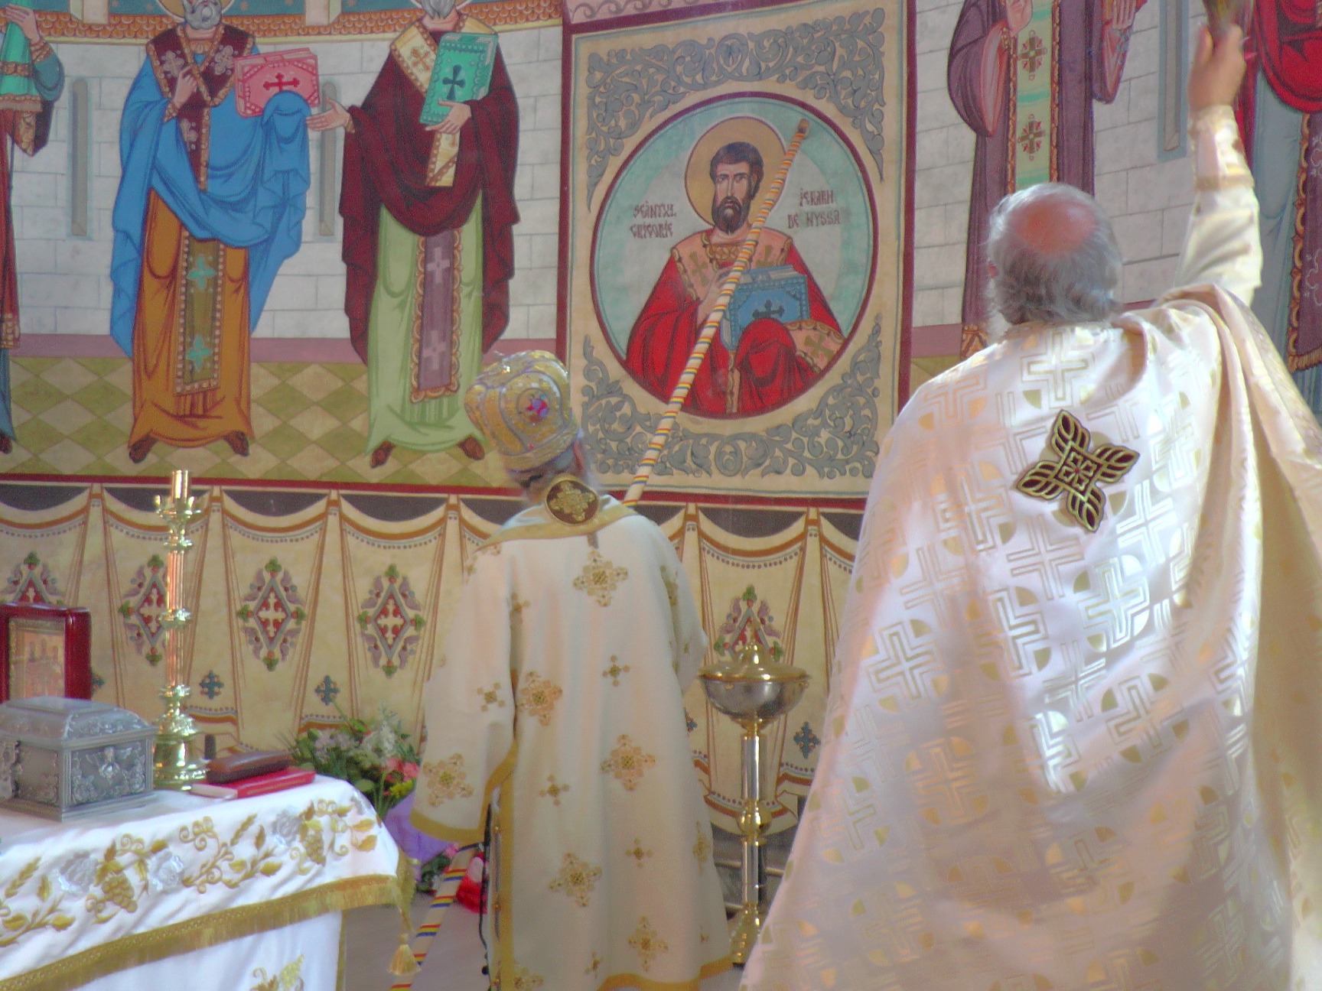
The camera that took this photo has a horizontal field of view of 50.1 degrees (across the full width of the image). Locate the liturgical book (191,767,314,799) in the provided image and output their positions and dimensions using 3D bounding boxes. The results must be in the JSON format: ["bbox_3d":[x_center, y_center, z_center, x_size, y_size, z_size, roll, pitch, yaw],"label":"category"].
[{"bbox_3d":[-0.719,0.510,2.500,0.113,0.017,0.178,1,1,31],"label":"liturgical book"}]

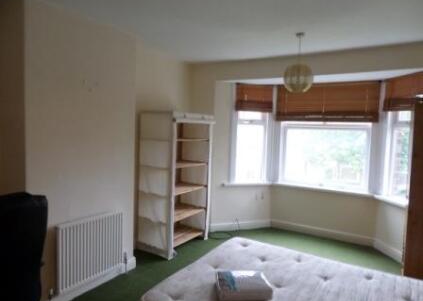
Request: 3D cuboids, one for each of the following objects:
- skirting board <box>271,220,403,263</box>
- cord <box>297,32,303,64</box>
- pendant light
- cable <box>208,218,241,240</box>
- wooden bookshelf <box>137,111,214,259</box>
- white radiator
[{"bbox_3d":[1.682,1.274,4.214,1.800,0.115,0.430,4,4,29],"label":"skirting board"},{"bbox_3d":[0.857,-0.989,2.847,0.040,0.300,0.040,4,4,29],"label":"cord"},{"bbox_3d":[0.852,-0.848,2.856,0.285,0.580,0.285,4,4,29],"label":"pendant light"},{"bbox_3d":[0.208,1.174,4.406,0.490,0.200,0.320,1,4,-16],"label":"cable"},{"bbox_3d":[-0.485,0.407,3.932,0.540,1.750,0.840,4,4,31],"label":"wooden bookshelf"},{"bbox_3d":[-1.100,0.897,2.689,0.075,0.545,0.660,4,4,31],"label":"white radiator"}]

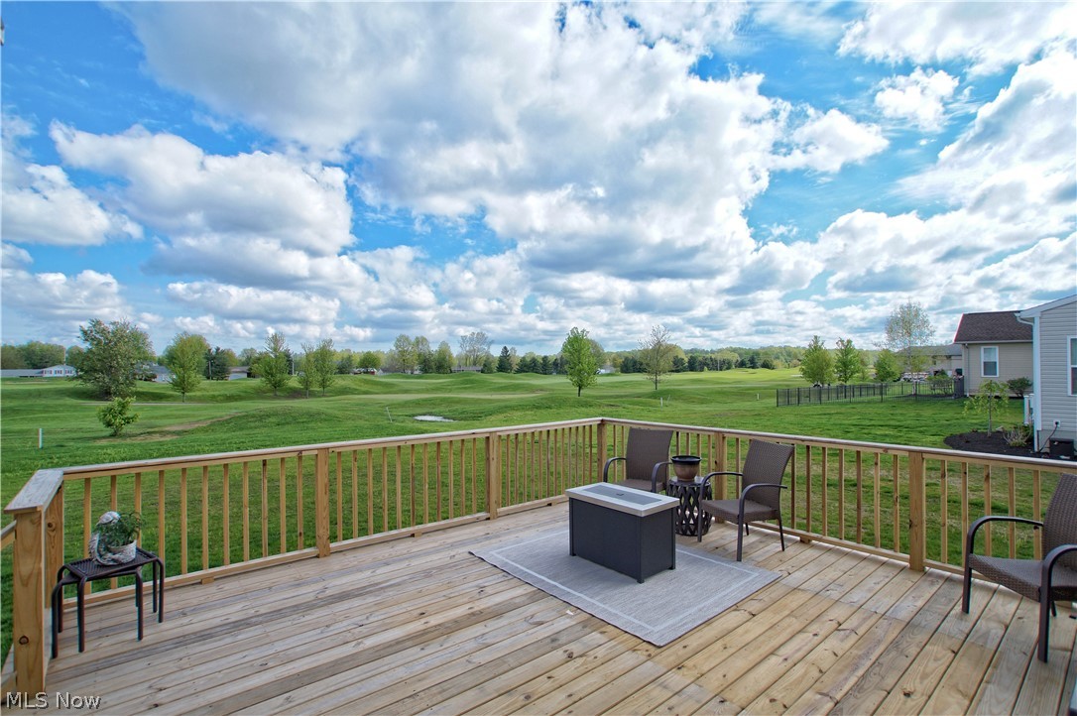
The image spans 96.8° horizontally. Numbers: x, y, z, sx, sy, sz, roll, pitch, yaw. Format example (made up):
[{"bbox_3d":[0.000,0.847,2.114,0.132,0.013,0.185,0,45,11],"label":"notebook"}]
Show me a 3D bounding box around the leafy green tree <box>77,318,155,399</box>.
[{"bbox_3d":[-35.462,0.124,40.000,5.000,6.800,5.000,0,-1,0],"label":"leafy green tree"}]

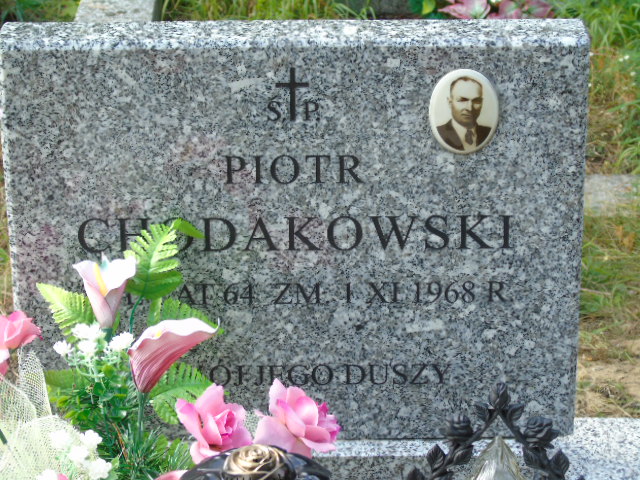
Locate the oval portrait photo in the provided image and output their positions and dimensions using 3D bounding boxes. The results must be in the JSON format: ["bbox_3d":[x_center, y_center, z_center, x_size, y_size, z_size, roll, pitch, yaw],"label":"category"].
[{"bbox_3d":[0.145,-0.130,2.020,0.070,0.090,0.009,0,22,0],"label":"oval portrait photo"}]

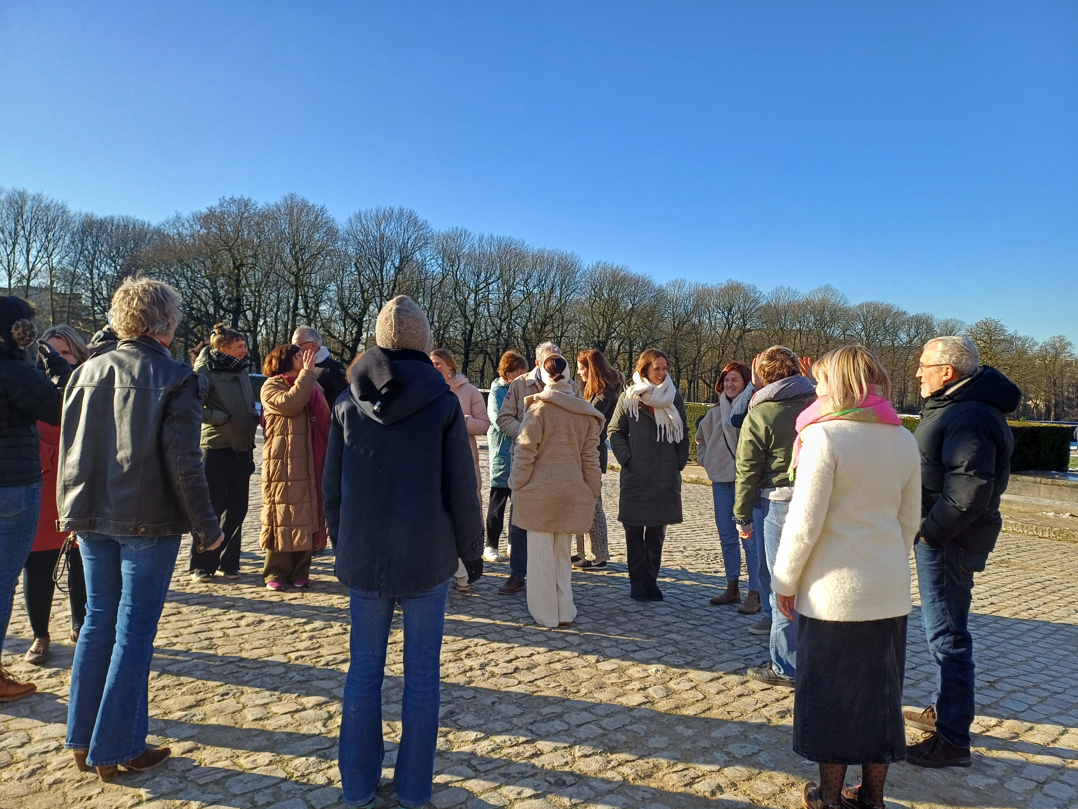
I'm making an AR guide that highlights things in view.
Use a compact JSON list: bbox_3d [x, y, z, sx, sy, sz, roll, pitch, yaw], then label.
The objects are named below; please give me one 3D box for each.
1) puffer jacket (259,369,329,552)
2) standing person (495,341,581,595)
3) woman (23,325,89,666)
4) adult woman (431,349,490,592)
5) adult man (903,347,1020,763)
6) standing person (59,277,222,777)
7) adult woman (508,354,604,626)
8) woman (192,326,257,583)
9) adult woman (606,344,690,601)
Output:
[{"bbox_3d":[-1.647,0.382,5.240,0.450,1.220,0.520,3,2,38],"label":"puffer jacket"},{"bbox_3d":[0.032,0.436,5.380,0.580,1.740,0.400,2,2,5],"label":"standing person"},{"bbox_3d":[-2.382,0.440,3.860,0.480,1.660,0.370,2,2,-3],"label":"woman"},{"bbox_3d":[-0.612,0.454,5.360,0.520,1.660,0.420,3,2,28],"label":"adult woman"},{"bbox_3d":[1.749,0.584,3.230,0.450,1.730,0.560,2,2,17],"label":"adult man"},{"bbox_3d":[-1.478,0.434,2.850,0.550,1.770,0.430,3,2,30],"label":"standing person"},{"bbox_3d":[0.105,0.518,4.730,0.580,1.640,0.380,2,2,2],"label":"adult woman"},{"bbox_3d":[-2.166,0.330,5.360,0.380,1.740,0.500,3,2,33],"label":"woman"},{"bbox_3d":[0.752,0.480,5.330,0.560,1.710,0.370,1,2,-12],"label":"adult woman"}]

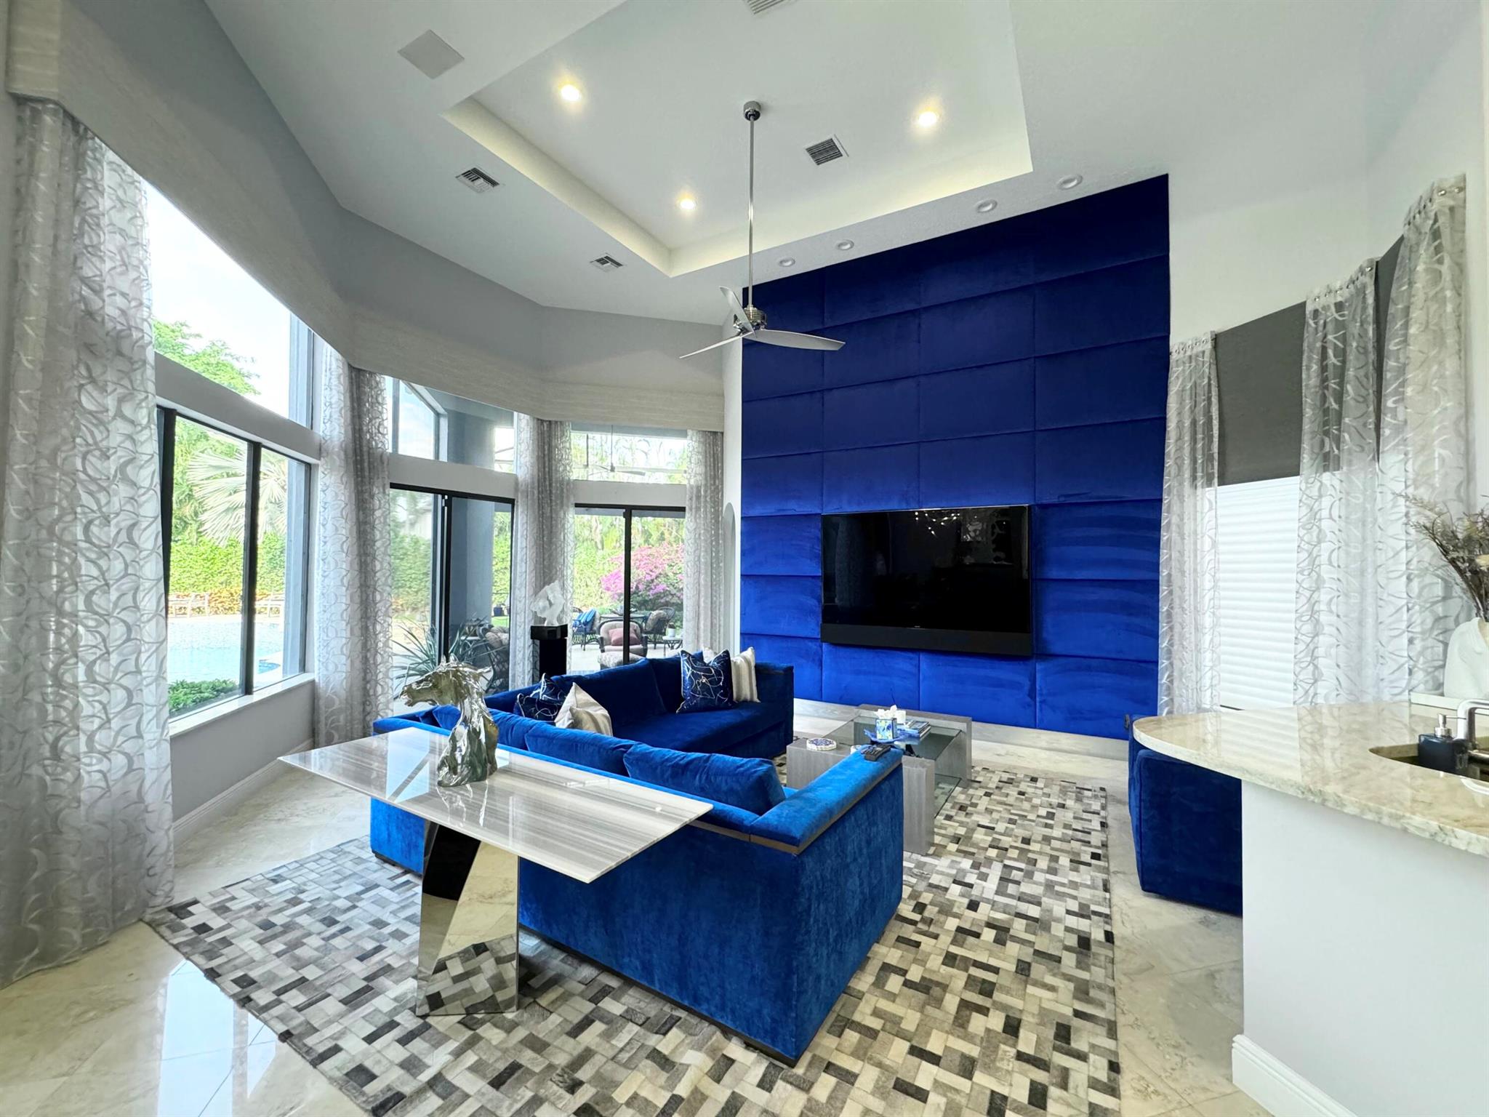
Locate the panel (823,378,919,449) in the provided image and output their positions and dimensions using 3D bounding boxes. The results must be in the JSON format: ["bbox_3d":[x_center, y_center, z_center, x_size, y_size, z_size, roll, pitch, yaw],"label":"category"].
[{"bbox_3d":[1.176,-1.348,5.667,0.943,0.610,0.060,0,-1,30],"label":"panel"}]

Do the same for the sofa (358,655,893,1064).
[{"bbox_3d":[-0.117,1.134,3.638,2.460,0.789,2.875,0,-1,32],"label":"sofa"}]

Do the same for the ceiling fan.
[{"bbox_3d":[0.006,-2.383,4.243,1.320,1.680,1.320,0,-1,30],"label":"ceiling fan"}]

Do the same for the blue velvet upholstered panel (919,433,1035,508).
[{"bbox_3d":[1.983,-0.746,5.178,0.939,0.603,0.060,0,-1,30],"label":"blue velvet upholstered panel"}]

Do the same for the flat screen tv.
[{"bbox_3d":[1.559,0.186,5.399,1.834,1.235,0.092,0,-1,31],"label":"flat screen tv"}]

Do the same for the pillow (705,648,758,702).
[{"bbox_3d":[-0.105,0.966,4.950,0.470,0.470,0.150,1,-16,-6],"label":"pillow"}]

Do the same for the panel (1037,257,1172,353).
[{"bbox_3d":[2.816,-1.986,4.787,0.919,0.618,0.072,0,-1,31],"label":"panel"}]

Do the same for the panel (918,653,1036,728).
[{"bbox_3d":[1.970,1.092,5.140,0.939,0.598,0.060,0,-1,30],"label":"panel"}]

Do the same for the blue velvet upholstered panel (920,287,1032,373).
[{"bbox_3d":[2.014,-1.983,5.261,0.944,0.618,0.072,0,-1,31],"label":"blue velvet upholstered panel"}]

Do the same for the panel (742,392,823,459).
[{"bbox_3d":[0.387,-1.359,6.211,0.940,0.615,0.072,0,-1,31],"label":"panel"}]

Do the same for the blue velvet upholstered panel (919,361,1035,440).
[{"bbox_3d":[2.011,-1.366,5.252,0.944,0.615,0.072,0,-1,31],"label":"blue velvet upholstered panel"}]

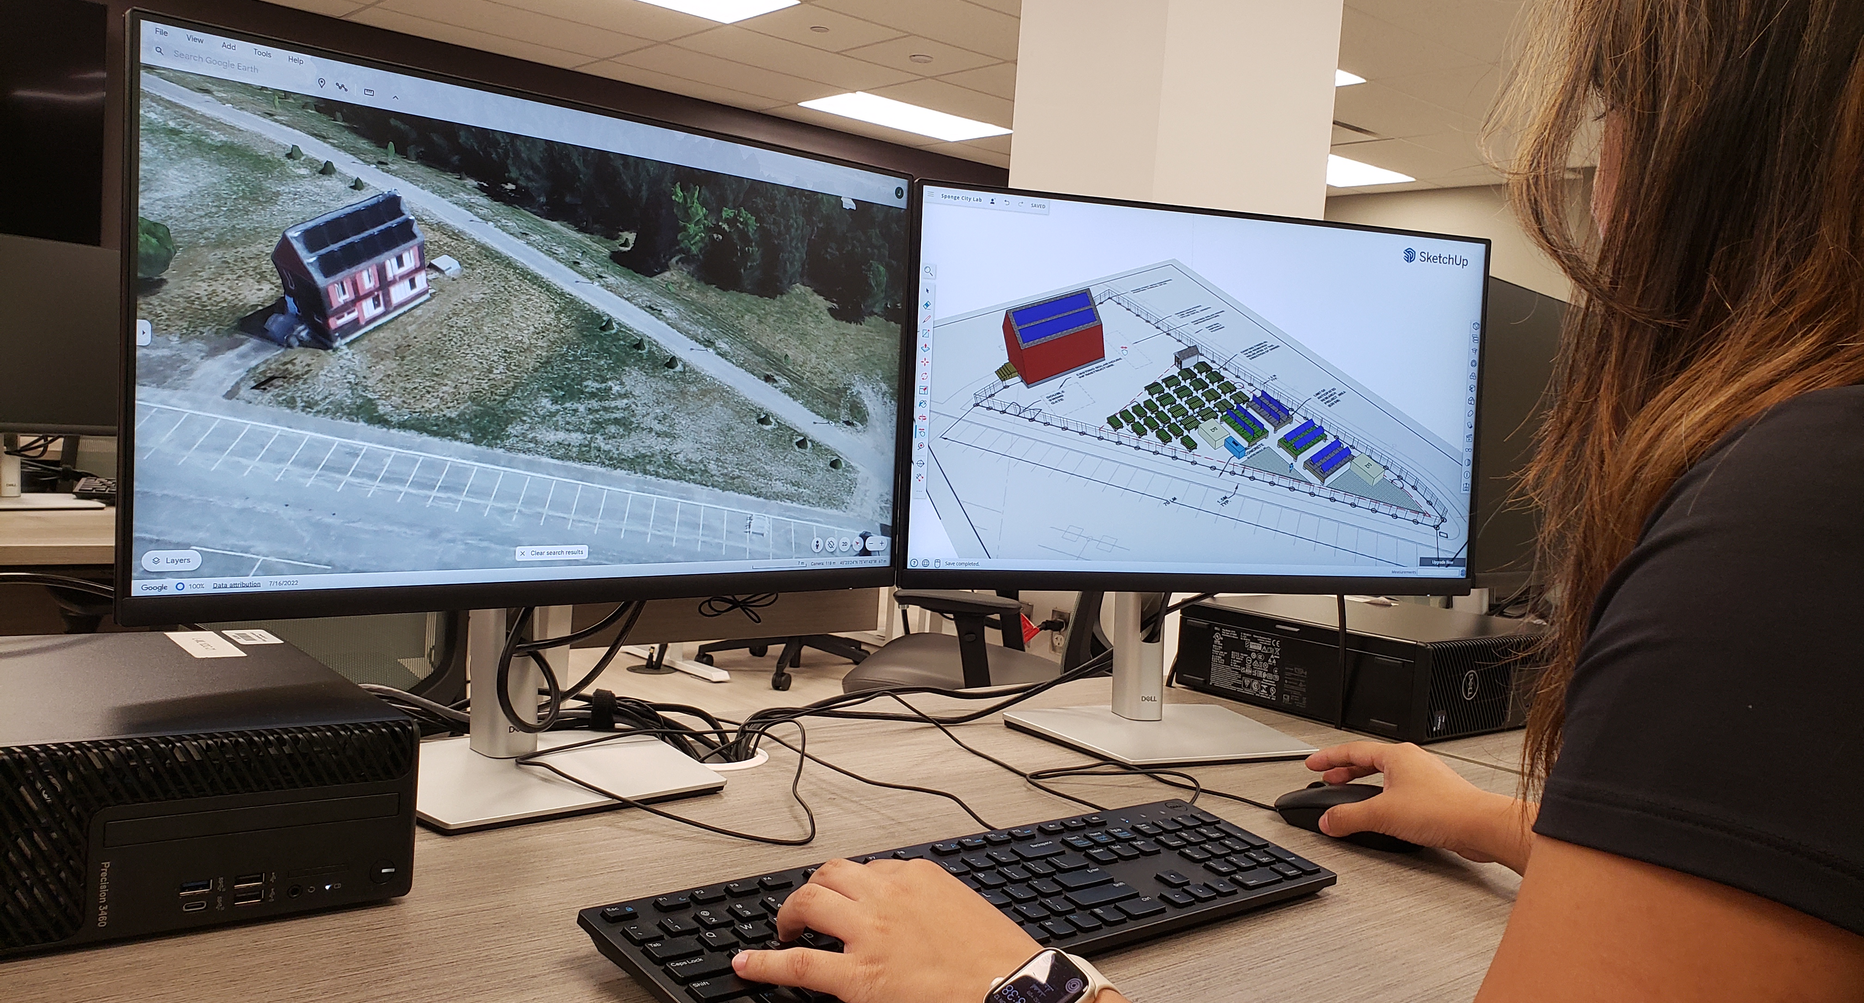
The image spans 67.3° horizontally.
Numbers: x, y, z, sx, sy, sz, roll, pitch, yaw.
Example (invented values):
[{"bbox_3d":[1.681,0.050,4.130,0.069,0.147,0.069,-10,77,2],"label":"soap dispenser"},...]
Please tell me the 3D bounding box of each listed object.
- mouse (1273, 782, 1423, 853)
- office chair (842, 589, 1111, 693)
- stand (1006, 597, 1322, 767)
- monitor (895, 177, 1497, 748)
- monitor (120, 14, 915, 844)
[{"bbox_3d":[0.290,0.210,0.970,0.063,0.037,0.114,1,5,-39],"label":"mouse"},{"bbox_3d":[0.088,0.338,2.853,0.620,0.960,0.640,5,4,25],"label":"office chair"},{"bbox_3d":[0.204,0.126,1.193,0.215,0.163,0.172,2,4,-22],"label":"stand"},{"bbox_3d":[0.220,-0.019,1.210,0.538,0.452,0.175,2,4,-19],"label":"monitor"},{"bbox_3d":[-0.249,-0.031,0.936,0.538,0.452,0.175,0,5,-43],"label":"monitor"}]

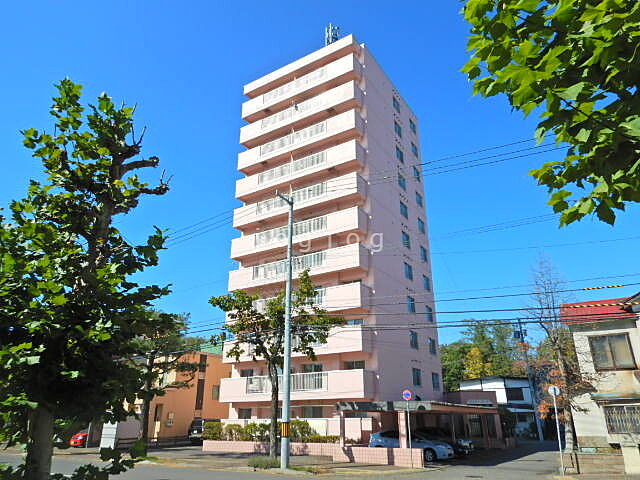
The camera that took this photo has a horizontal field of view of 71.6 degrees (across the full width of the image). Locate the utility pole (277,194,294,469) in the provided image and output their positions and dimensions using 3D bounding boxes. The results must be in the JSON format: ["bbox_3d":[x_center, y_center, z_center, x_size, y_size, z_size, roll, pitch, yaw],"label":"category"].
[{"bbox_3d":[-1.661,3.445,20.157,0.400,12.480,1.200,-13,-25,31],"label":"utility pole"}]

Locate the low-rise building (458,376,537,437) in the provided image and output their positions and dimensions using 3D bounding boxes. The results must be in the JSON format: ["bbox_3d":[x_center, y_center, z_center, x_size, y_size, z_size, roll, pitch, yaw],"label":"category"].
[{"bbox_3d":[19.514,17.501,46.363,7.170,5.660,7.000,-13,-25,30],"label":"low-rise building"}]

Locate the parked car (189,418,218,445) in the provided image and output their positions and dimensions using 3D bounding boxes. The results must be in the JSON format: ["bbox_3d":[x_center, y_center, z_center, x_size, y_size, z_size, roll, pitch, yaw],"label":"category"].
[{"bbox_3d":[-8.663,15.991,37.091,1.680,1.780,4.300,-13,-25,30],"label":"parked car"}]

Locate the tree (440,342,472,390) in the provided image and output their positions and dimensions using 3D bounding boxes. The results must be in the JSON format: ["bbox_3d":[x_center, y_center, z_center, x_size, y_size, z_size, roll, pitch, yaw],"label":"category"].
[{"bbox_3d":[16.548,17.658,53.264,4.600,11.051,4.600,0,-22,0],"label":"tree"}]

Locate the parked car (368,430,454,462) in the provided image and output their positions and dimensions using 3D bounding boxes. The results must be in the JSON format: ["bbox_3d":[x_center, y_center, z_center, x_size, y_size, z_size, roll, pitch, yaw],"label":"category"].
[{"bbox_3d":[4.986,11.131,24.211,4.300,1.490,1.700,-13,-25,30],"label":"parked car"}]

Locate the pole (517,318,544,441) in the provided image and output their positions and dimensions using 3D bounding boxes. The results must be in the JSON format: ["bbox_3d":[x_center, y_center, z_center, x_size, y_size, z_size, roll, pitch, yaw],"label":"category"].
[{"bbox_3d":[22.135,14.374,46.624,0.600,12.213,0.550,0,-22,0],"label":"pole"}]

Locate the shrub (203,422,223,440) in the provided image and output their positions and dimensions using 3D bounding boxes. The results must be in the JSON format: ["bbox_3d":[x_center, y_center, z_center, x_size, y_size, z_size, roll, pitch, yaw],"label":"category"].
[{"bbox_3d":[-7.387,13.191,30.476,1.200,1.150,1.000,-13,-25,30],"label":"shrub"}]

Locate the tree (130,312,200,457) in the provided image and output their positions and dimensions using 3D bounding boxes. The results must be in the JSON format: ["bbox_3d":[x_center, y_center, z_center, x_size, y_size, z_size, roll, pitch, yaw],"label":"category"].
[{"bbox_3d":[-9.563,8.195,25.764,4.850,8.040,4.610,0,-21,0],"label":"tree"}]

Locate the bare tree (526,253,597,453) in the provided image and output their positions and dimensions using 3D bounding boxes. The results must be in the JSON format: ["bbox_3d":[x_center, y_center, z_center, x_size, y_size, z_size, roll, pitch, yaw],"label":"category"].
[{"bbox_3d":[11.334,5.061,21.142,2.800,9.077,2.700,0,-22,0],"label":"bare tree"}]

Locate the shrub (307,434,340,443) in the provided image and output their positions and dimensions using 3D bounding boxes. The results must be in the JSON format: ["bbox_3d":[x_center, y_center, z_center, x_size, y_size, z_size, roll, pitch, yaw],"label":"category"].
[{"bbox_3d":[0.189,11.710,25.990,2.180,0.530,0.800,-9,-23,23],"label":"shrub"}]

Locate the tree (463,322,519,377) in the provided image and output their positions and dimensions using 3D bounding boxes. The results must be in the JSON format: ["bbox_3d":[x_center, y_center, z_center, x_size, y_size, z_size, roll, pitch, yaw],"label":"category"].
[{"bbox_3d":[21.001,16.350,53.953,7.800,13.060,7.200,-8,-23,19],"label":"tree"}]

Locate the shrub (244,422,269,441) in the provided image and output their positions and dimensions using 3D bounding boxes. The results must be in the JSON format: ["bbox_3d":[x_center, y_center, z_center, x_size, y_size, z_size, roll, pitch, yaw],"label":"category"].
[{"bbox_3d":[-4.140,12.530,28.911,1.350,1.120,1.050,-13,-25,30],"label":"shrub"}]

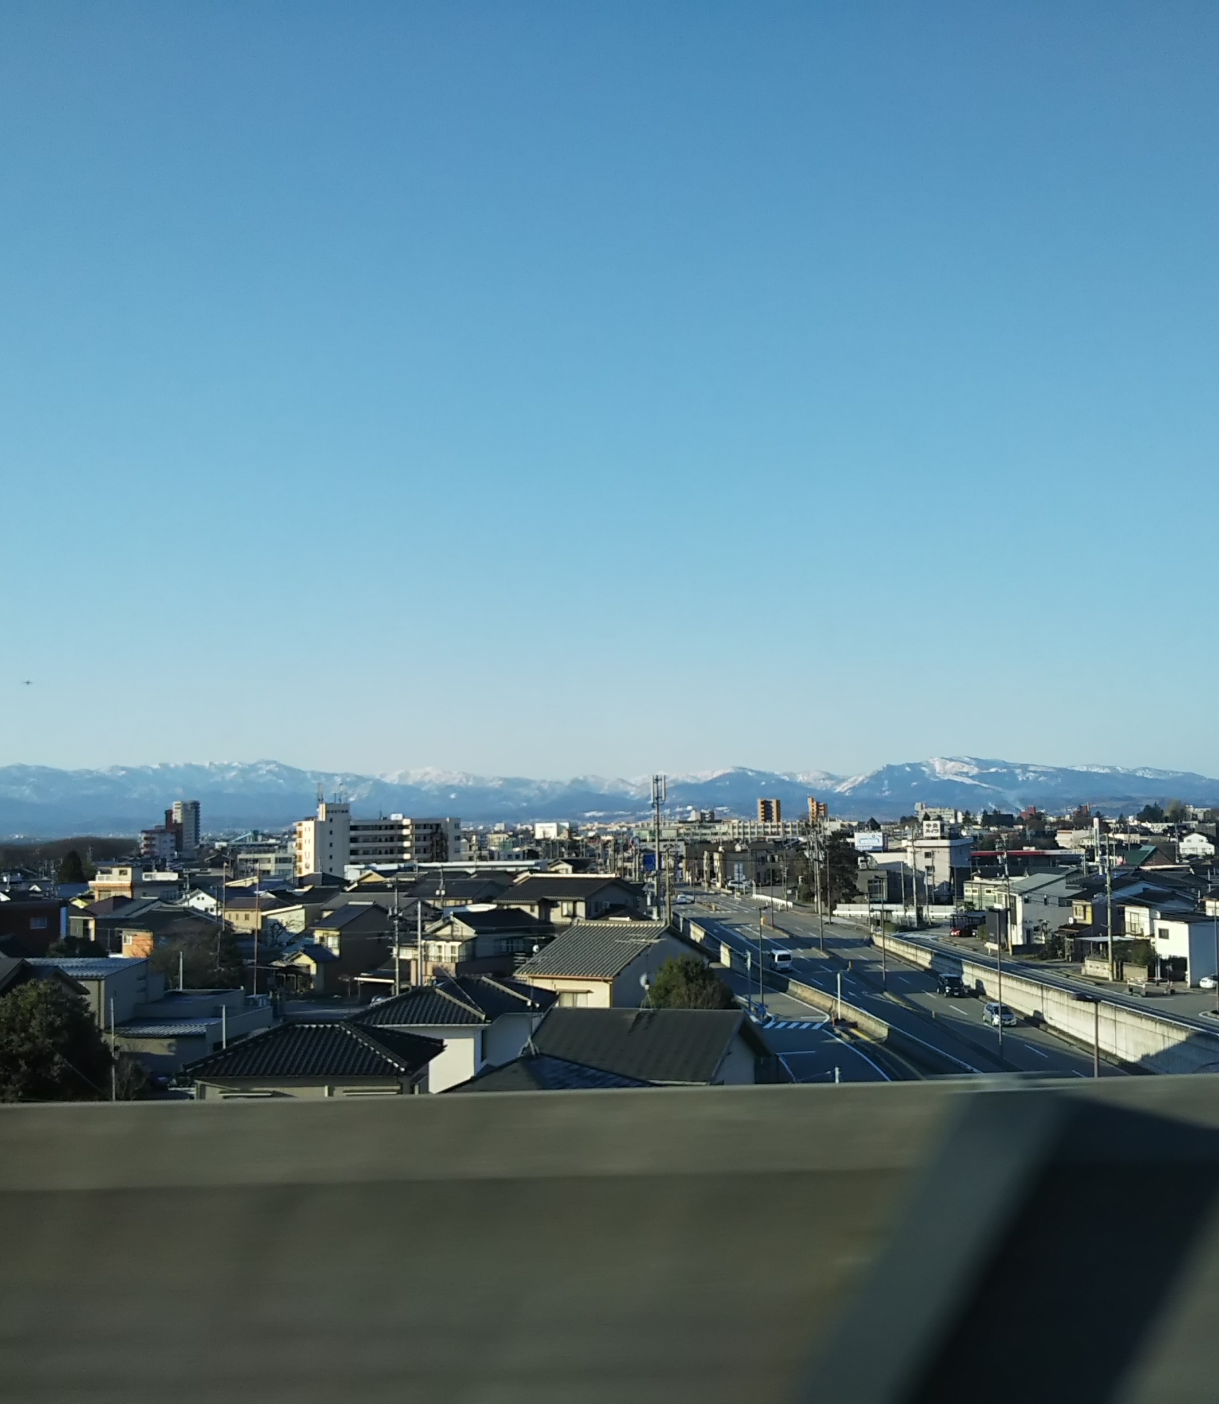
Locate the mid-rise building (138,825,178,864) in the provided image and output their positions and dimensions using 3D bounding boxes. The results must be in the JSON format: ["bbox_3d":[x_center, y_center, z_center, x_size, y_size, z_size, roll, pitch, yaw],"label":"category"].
[{"bbox_3d":[-181.060,57.540,650.000,13.500,15.700,12.500,2,-5,-28],"label":"mid-rise building"}]

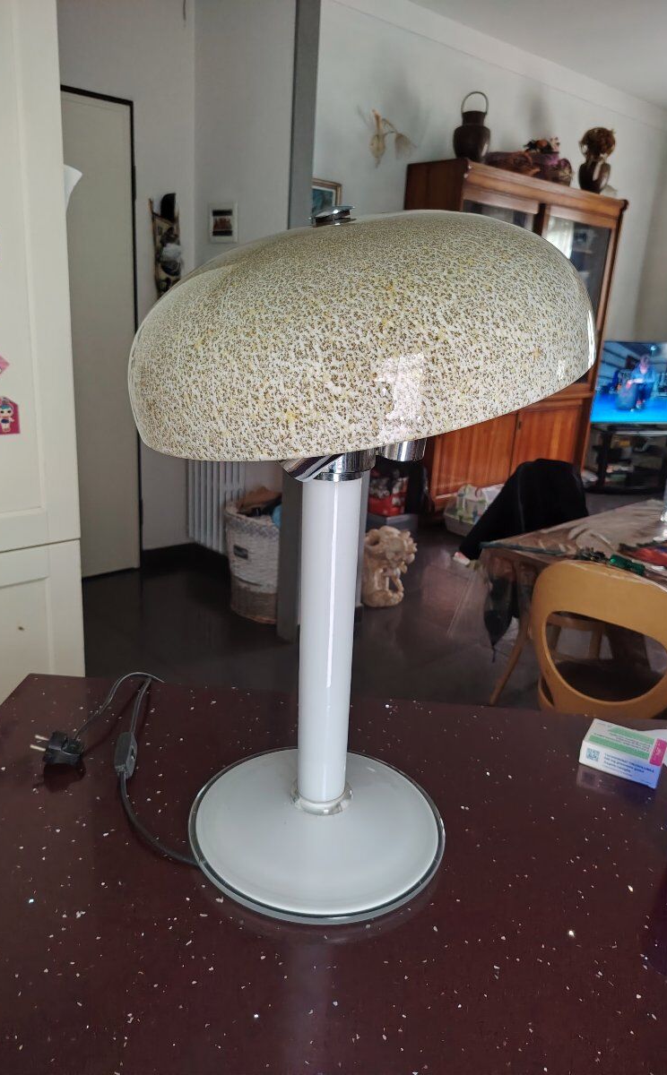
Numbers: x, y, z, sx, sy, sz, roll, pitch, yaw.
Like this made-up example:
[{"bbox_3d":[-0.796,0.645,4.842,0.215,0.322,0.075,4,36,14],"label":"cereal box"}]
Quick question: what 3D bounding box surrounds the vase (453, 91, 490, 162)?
[{"bbox_3d":[0.925,-2.682,4.906,0.240,0.445,0.240,3,17,-1],"label":"vase"}]

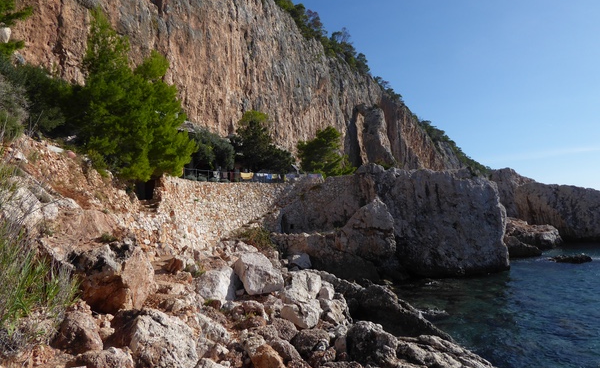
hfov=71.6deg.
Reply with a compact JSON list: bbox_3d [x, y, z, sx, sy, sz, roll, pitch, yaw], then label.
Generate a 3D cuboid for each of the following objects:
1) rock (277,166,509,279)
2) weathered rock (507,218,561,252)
[{"bbox_3d":[10.300,3.900,46.000,25.500,11.200,9.500,0,-2,-17],"label":"rock"},{"bbox_3d":[36.000,7.500,65.000,9.800,4.600,6.000,0,-1,0],"label":"weathered rock"}]

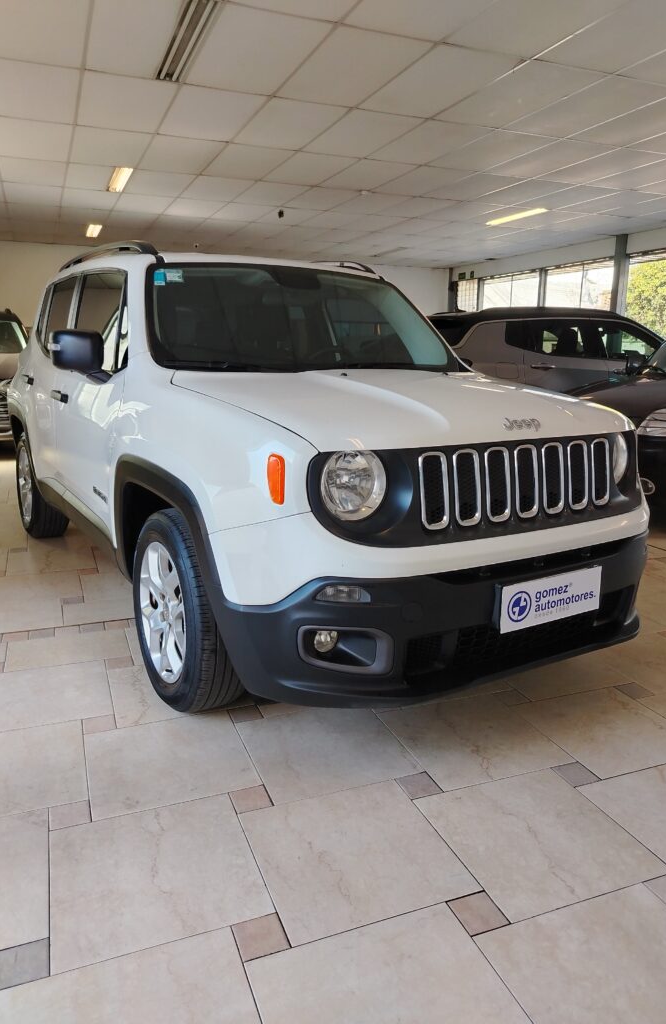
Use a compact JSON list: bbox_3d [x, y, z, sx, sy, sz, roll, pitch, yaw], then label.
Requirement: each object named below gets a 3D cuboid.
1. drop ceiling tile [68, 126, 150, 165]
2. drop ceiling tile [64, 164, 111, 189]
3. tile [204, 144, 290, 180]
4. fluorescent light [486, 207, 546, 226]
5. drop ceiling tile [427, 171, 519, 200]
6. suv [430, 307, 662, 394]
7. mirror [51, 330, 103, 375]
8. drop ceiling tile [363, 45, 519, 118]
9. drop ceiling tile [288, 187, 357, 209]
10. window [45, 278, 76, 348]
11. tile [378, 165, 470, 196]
[{"bbox_3d":[-1.929,-3.140,6.103,0.602,0.025,1.210,-4,14,-21],"label":"drop ceiling tile"},{"bbox_3d":[-2.451,-3.384,7.161,0.444,0.025,1.210,-4,14,-21],"label":"drop ceiling tile"},{"bbox_3d":[-0.803,-3.227,6.548,0.602,0.025,1.210,-4,14,-21],"label":"tile"},{"bbox_3d":[2.330,-3.804,9.104,0.180,0.080,1.210,-4,14,-21],"label":"fluorescent light"},{"bbox_3d":[1.464,-3.423,7.489,0.605,0.020,1.210,-4,14,-21],"label":"drop ceiling tile"},{"bbox_3d":[2.614,-1.476,8.172,4.400,1.640,1.840,-4,14,-18],"label":"suv"},{"bbox_3d":[-0.948,-0.599,2.661,0.195,0.165,0.125,-7,15,-31],"label":"mirror"},{"bbox_3d":[0.654,-2.776,4.614,0.605,0.020,1.210,-4,14,-21],"label":"drop ceiling tile"},{"bbox_3d":[-0.116,-3.580,8.108,0.605,0.022,1.206,-5,14,-21],"label":"drop ceiling tile"},{"bbox_3d":[-1.351,-0.956,3.525,0.050,0.400,0.660,7,7,-33],"label":"window"},{"bbox_3d":[0.898,-3.371,7.233,0.605,0.022,1.206,-5,14,-21],"label":"tile"}]

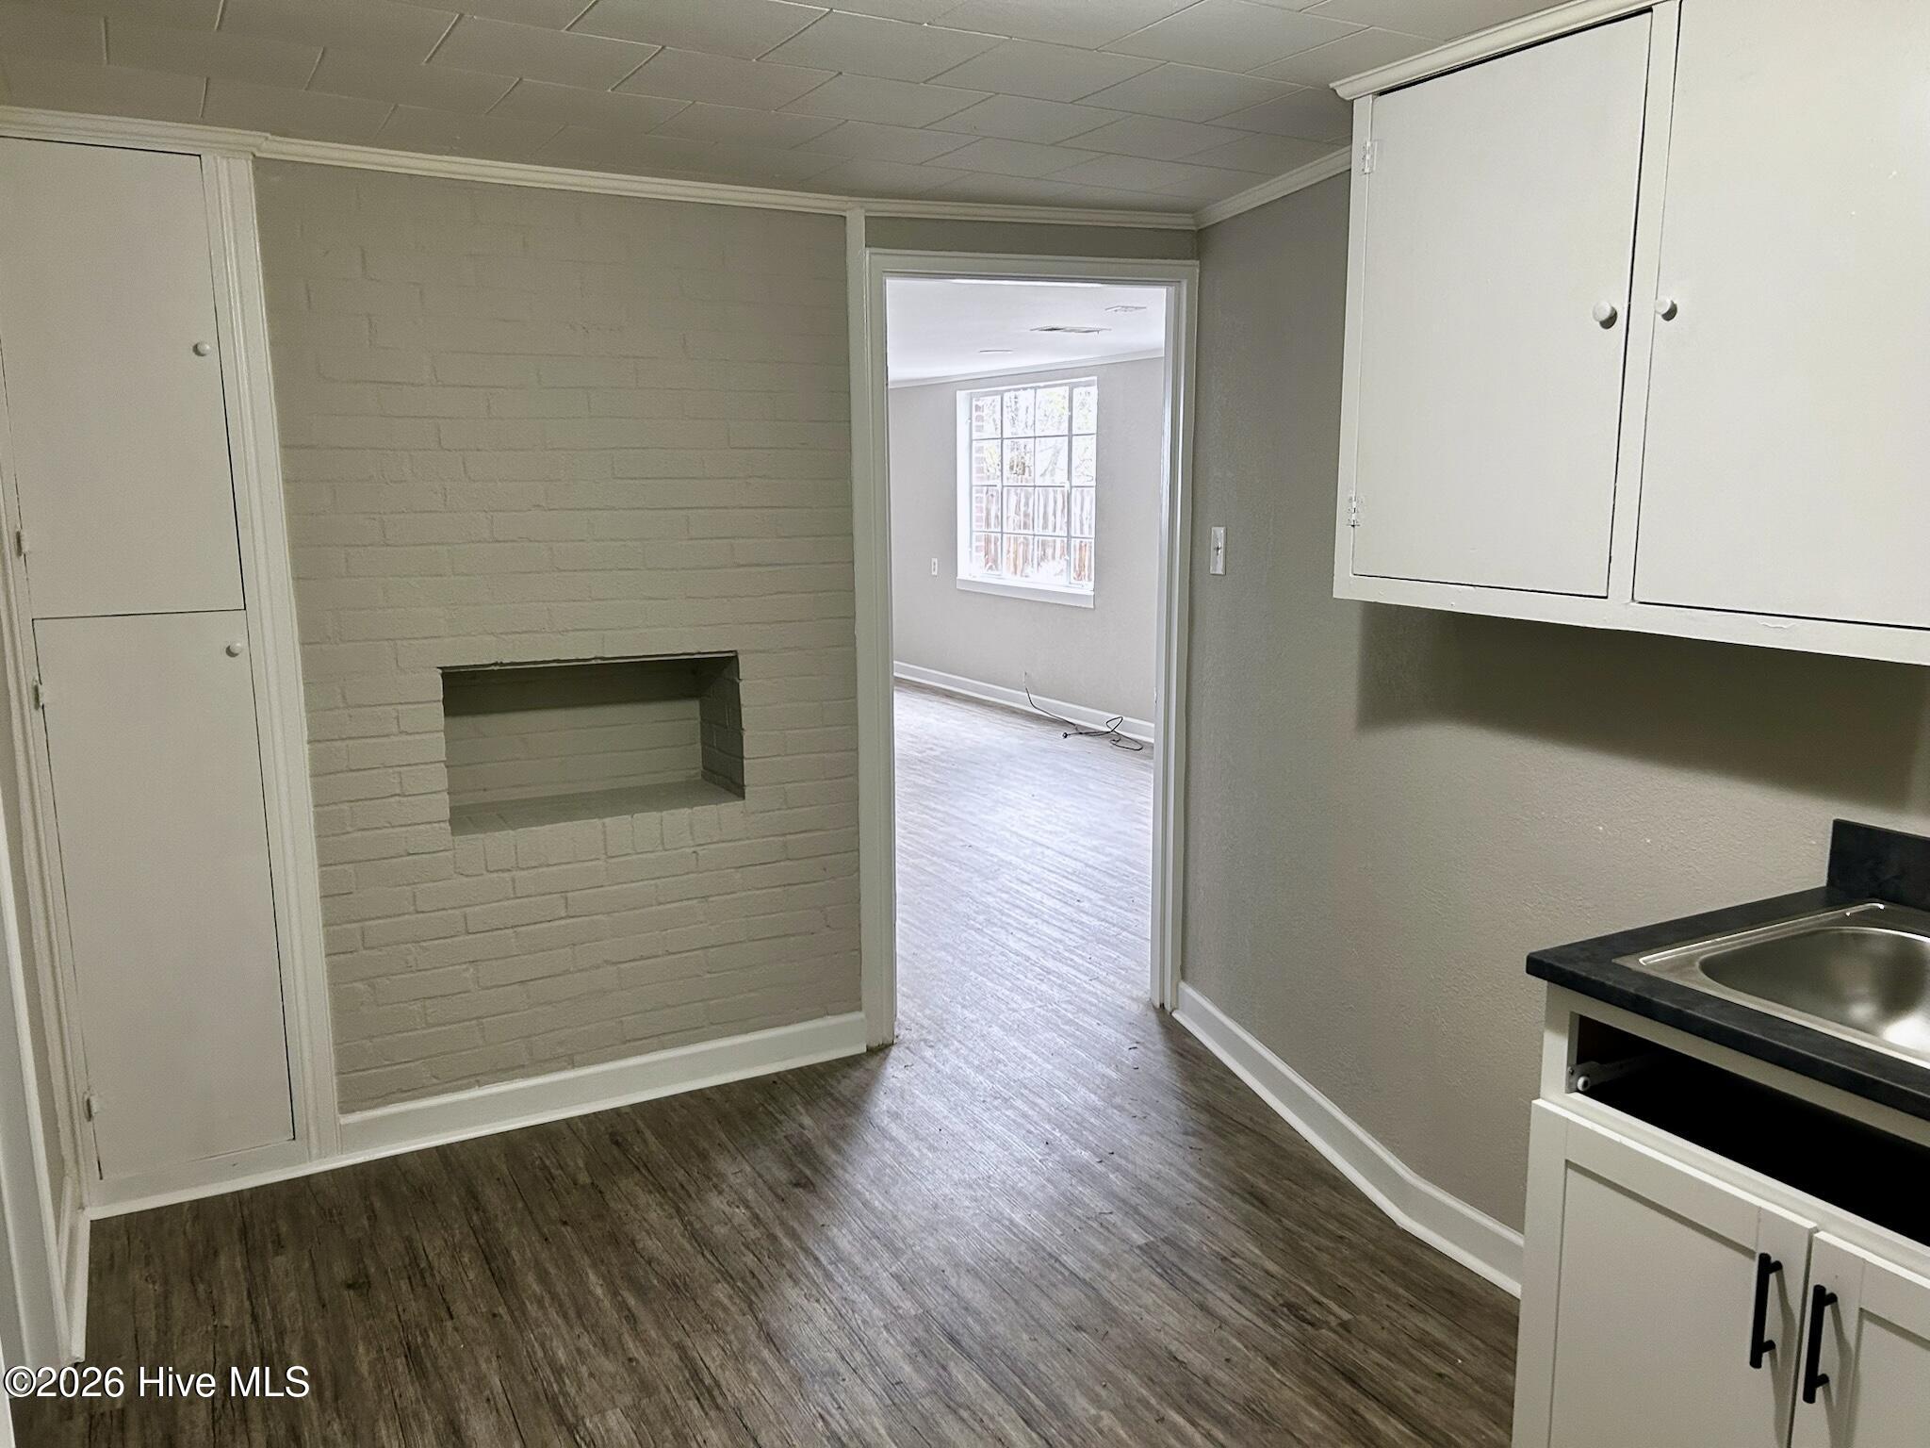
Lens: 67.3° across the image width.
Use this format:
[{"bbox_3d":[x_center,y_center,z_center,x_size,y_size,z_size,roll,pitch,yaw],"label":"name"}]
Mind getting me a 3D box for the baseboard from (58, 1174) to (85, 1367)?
[{"bbox_3d":[-1.697,1.024,2.766,0.030,0.106,0.572,-6,12,-29],"label":"baseboard"}]

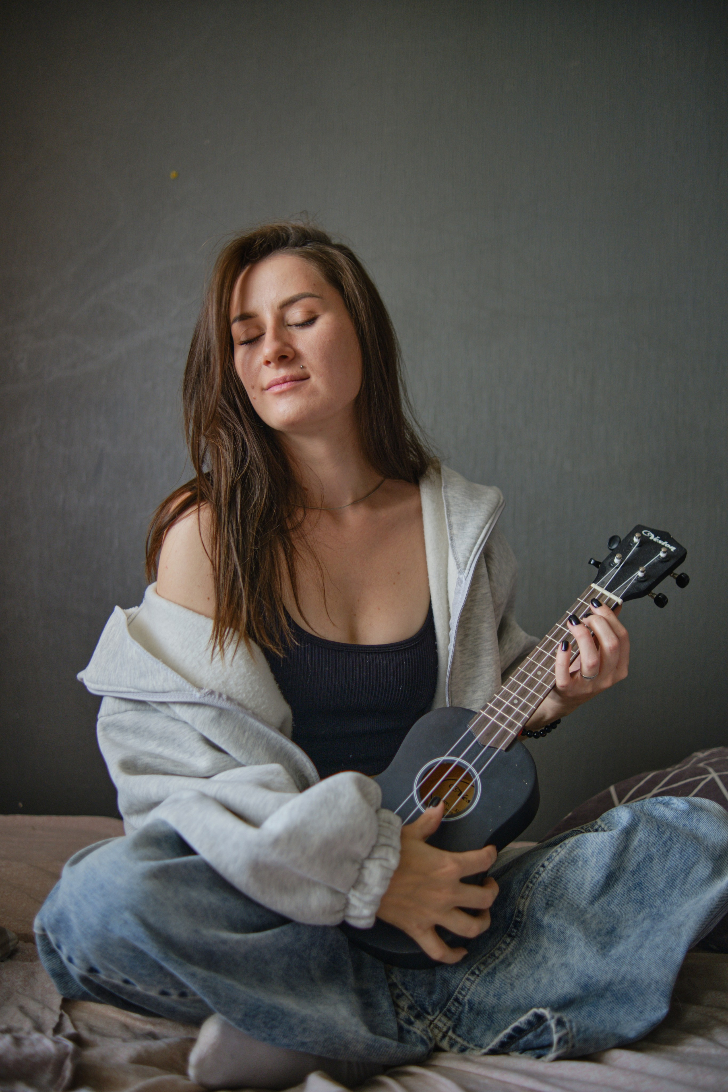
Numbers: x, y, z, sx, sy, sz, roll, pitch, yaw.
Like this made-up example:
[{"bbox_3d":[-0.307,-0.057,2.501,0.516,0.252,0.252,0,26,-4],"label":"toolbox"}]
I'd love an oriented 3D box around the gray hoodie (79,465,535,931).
[{"bbox_3d":[-0.053,0.146,1.165,0.510,0.475,0.400,0,5,2],"label":"gray hoodie"}]

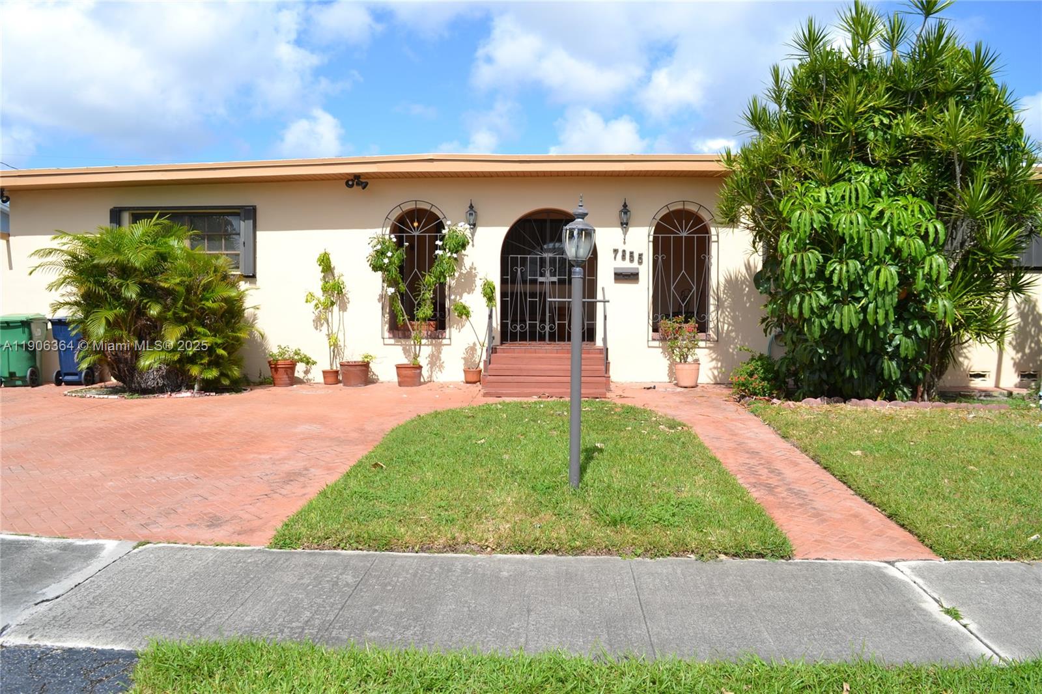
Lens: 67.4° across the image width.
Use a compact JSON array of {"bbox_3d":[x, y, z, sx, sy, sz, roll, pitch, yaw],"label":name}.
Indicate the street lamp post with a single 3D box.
[{"bbox_3d":[0.436,-0.020,6.040,0.260,2.280,0.260,0,4,2],"label":"street lamp post"}]

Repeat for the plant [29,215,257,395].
[{"bbox_3d":[-5.480,-0.630,11.350,3.100,2.600,2.600,0,4,2],"label":"plant"}]

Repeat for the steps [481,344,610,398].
[{"bbox_3d":[0.370,0.327,11.600,1.840,0.650,1.450,0,4,2],"label":"steps"}]

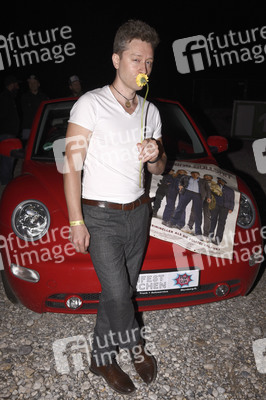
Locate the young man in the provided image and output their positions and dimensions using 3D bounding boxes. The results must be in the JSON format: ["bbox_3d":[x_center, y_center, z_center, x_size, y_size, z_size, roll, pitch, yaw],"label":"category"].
[{"bbox_3d":[-0.087,0.050,2.045,0.480,1.750,0.420,-4,14,-18],"label":"young man"}]

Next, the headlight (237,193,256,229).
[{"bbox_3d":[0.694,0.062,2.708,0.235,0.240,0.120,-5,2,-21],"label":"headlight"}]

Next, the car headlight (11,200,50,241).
[{"bbox_3d":[-0.591,0.115,2.485,0.235,0.240,0.120,0,1,2],"label":"car headlight"}]

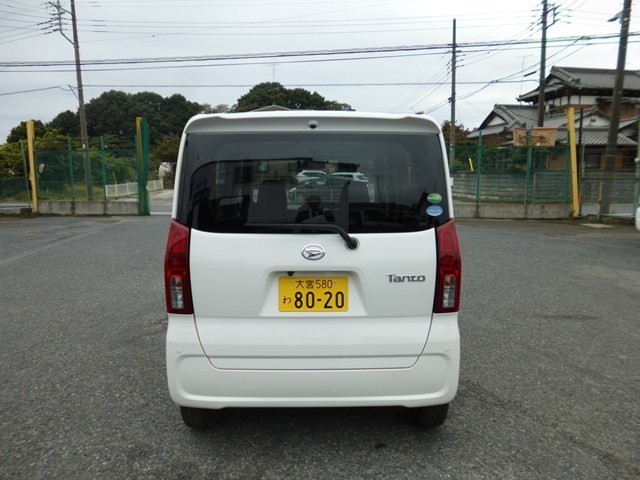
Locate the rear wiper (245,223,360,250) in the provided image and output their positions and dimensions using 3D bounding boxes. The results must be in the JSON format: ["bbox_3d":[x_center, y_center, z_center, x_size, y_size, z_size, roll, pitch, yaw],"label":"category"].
[{"bbox_3d":[-0.080,-0.017,2.070,0.525,0.130,0.070,0,7,0],"label":"rear wiper"}]

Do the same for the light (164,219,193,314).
[{"bbox_3d":[-0.680,0.125,2.150,0.160,0.460,0.170,0,7,0],"label":"light"}]

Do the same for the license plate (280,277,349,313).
[{"bbox_3d":[-0.030,0.259,2.113,0.330,0.166,0.020,0,-2,0],"label":"license plate"}]

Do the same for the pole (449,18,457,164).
[{"bbox_3d":[8.250,-7.720,27.500,0.330,11.400,0.330,0,7,0],"label":"pole"}]

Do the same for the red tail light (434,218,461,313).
[{"bbox_3d":[0.617,0.120,2.150,0.157,0.460,0.170,0,7,0],"label":"red tail light"}]

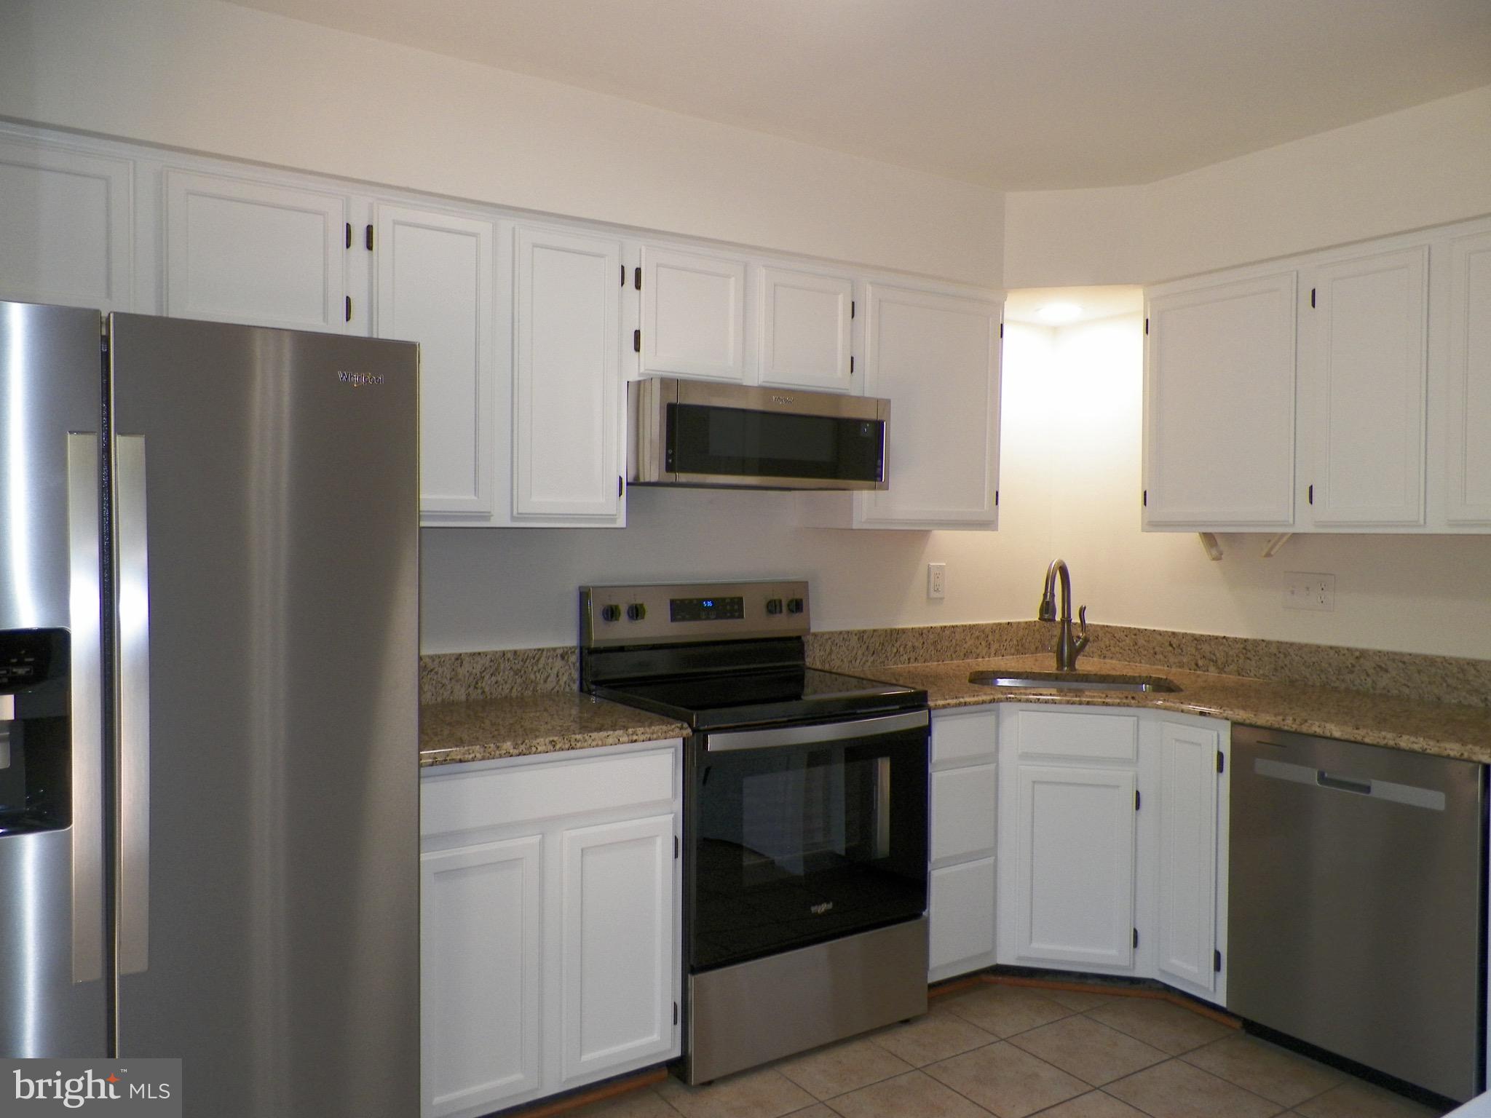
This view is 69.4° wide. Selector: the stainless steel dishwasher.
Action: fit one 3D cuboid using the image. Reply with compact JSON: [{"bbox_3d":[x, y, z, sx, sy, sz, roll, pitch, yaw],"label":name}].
[{"bbox_3d":[1.712,0.851,2.800,0.599,0.810,0.602,-1,2,-33],"label":"stainless steel dishwasher"}]

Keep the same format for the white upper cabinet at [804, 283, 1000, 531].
[{"bbox_3d":[0.513,-0.470,3.525,0.612,0.754,0.320,-1,2,-33],"label":"white upper cabinet"}]

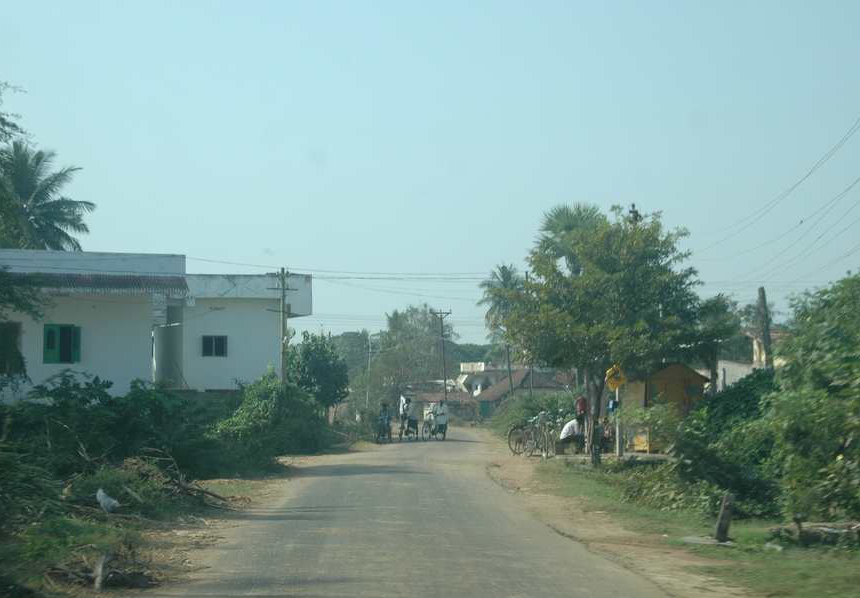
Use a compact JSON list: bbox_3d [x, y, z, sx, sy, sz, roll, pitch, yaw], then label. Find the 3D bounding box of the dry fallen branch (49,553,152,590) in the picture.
[{"bbox_3d":[-2.470,2.043,14.600,0.850,0.280,0.550,0,-3,0],"label":"dry fallen branch"}]

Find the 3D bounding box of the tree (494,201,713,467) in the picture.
[{"bbox_3d":[3.896,0.854,42.843,4.800,5.800,4.700,0,-3,0],"label":"tree"}]

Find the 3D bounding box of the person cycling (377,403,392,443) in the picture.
[{"bbox_3d":[-1.737,4.799,75.200,0.500,1.530,0.550,0,-3,6],"label":"person cycling"}]

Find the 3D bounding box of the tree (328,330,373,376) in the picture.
[{"bbox_3d":[-6.695,6.500,159.784,5.500,8.000,5.500,0,-3,0],"label":"tree"}]

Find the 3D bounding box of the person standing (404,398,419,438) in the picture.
[{"bbox_3d":[-0.712,4.775,77.000,0.500,1.690,0.600,-2,-4,37],"label":"person standing"}]

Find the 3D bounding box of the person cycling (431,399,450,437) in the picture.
[{"bbox_3d":[0.395,4.795,77.000,0.600,1.630,0.600,-1,-3,25],"label":"person cycling"}]

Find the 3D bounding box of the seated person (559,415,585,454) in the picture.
[{"bbox_3d":[3.623,3.473,49.700,0.720,1.000,0.480,0,-3,3],"label":"seated person"}]

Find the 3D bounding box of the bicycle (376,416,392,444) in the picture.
[{"bbox_3d":[-1.760,5.075,75.000,0.560,1.030,1.700,0,-3,9],"label":"bicycle"}]

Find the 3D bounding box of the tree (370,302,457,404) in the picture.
[{"bbox_3d":[-1.078,4.160,119.786,5.600,7.900,5.400,0,-3,0],"label":"tree"}]

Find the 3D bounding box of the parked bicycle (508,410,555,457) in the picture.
[{"bbox_3d":[2.449,3.282,47.000,0.600,1.100,1.720,2,-4,-38],"label":"parked bicycle"}]

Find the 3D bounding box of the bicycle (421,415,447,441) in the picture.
[{"bbox_3d":[0.118,5.111,76.700,0.560,1.050,1.720,-2,-4,30],"label":"bicycle"}]

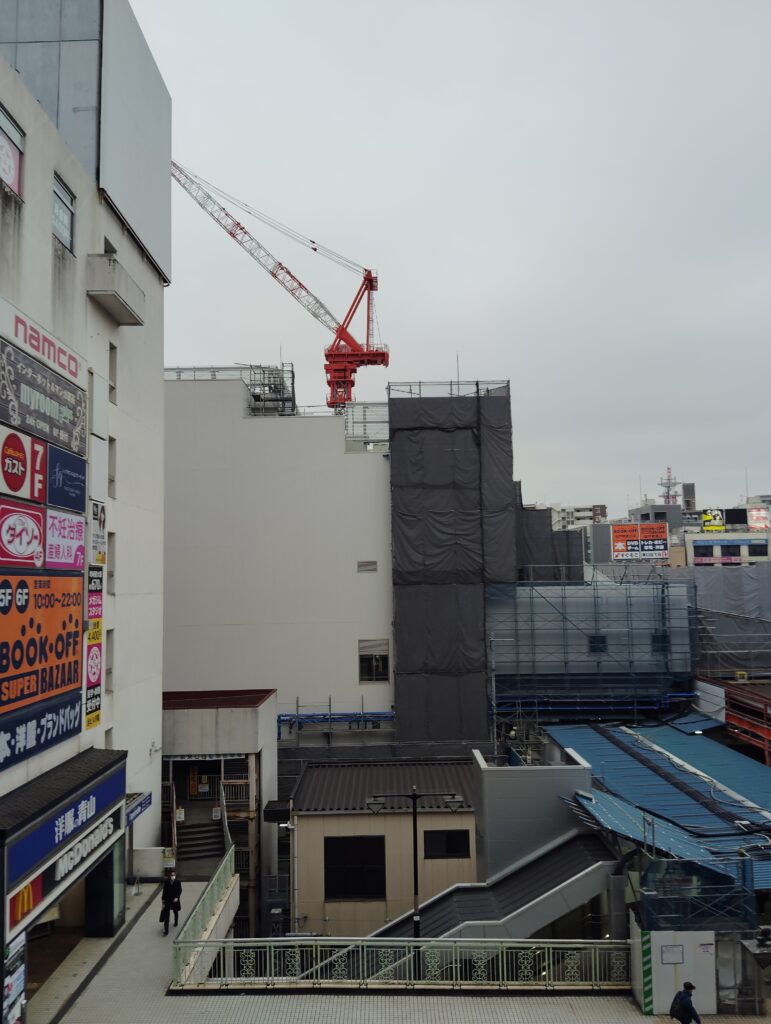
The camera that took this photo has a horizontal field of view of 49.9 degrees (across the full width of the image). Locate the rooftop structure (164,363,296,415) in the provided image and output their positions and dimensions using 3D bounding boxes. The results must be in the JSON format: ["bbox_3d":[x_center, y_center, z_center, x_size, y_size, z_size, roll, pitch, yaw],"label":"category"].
[{"bbox_3d":[-9.482,-7.522,50.800,7.771,2.800,3.000,-1,-5,-1],"label":"rooftop structure"}]

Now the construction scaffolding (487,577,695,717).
[{"bbox_3d":[11.426,7.500,46.800,11.400,7.549,1.600,-1,-5,0],"label":"construction scaffolding"}]

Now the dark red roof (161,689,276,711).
[{"bbox_3d":[-8.084,8.321,36.791,5.900,0.300,5.700,-1,-5,0],"label":"dark red roof"}]

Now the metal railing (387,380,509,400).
[{"bbox_3d":[3.593,-7.113,48.600,7.059,1.050,1.000,-1,-5,0],"label":"metal railing"}]

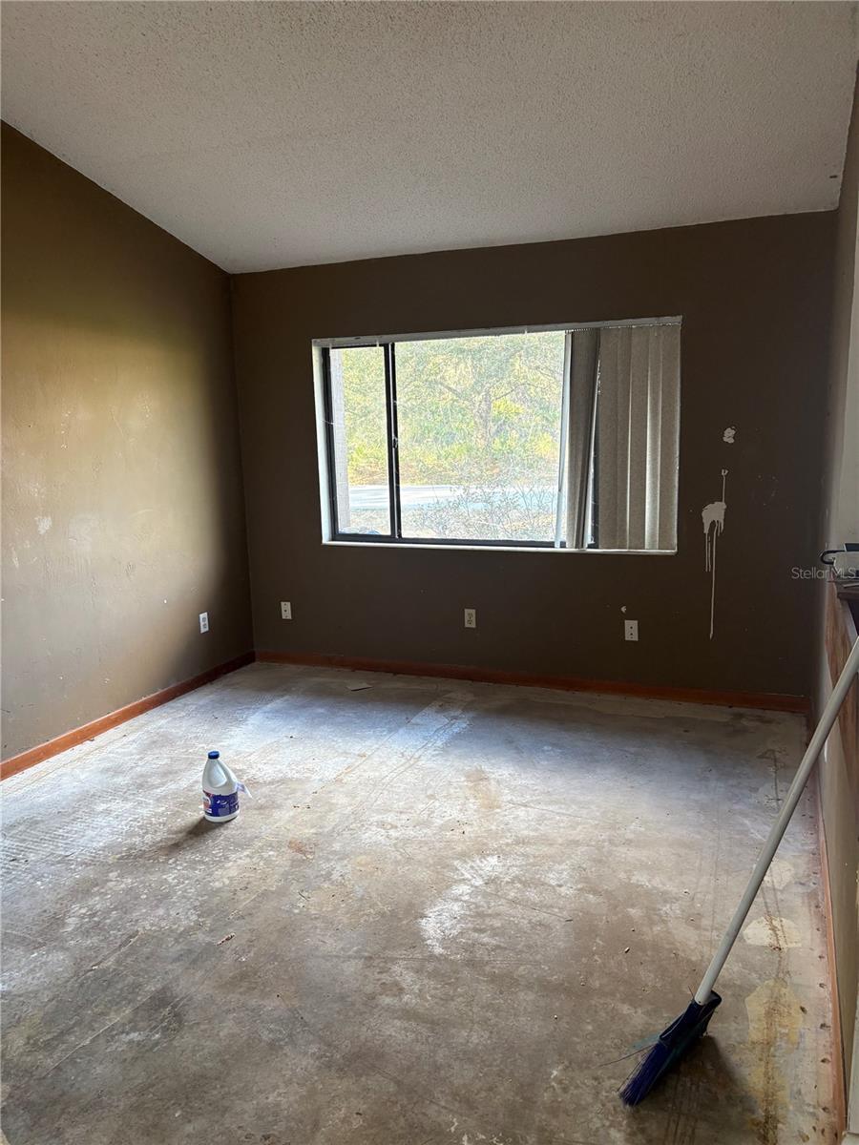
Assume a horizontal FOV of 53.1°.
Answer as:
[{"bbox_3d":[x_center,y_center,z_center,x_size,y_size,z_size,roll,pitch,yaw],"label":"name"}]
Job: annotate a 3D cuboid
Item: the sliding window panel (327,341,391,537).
[{"bbox_3d":[-0.428,-0.801,5.301,0.411,1.145,0.050,3,11,22],"label":"sliding window panel"}]

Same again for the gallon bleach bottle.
[{"bbox_3d":[-0.836,0.850,3.448,0.155,0.268,0.142,-5,11,-21],"label":"gallon bleach bottle"}]

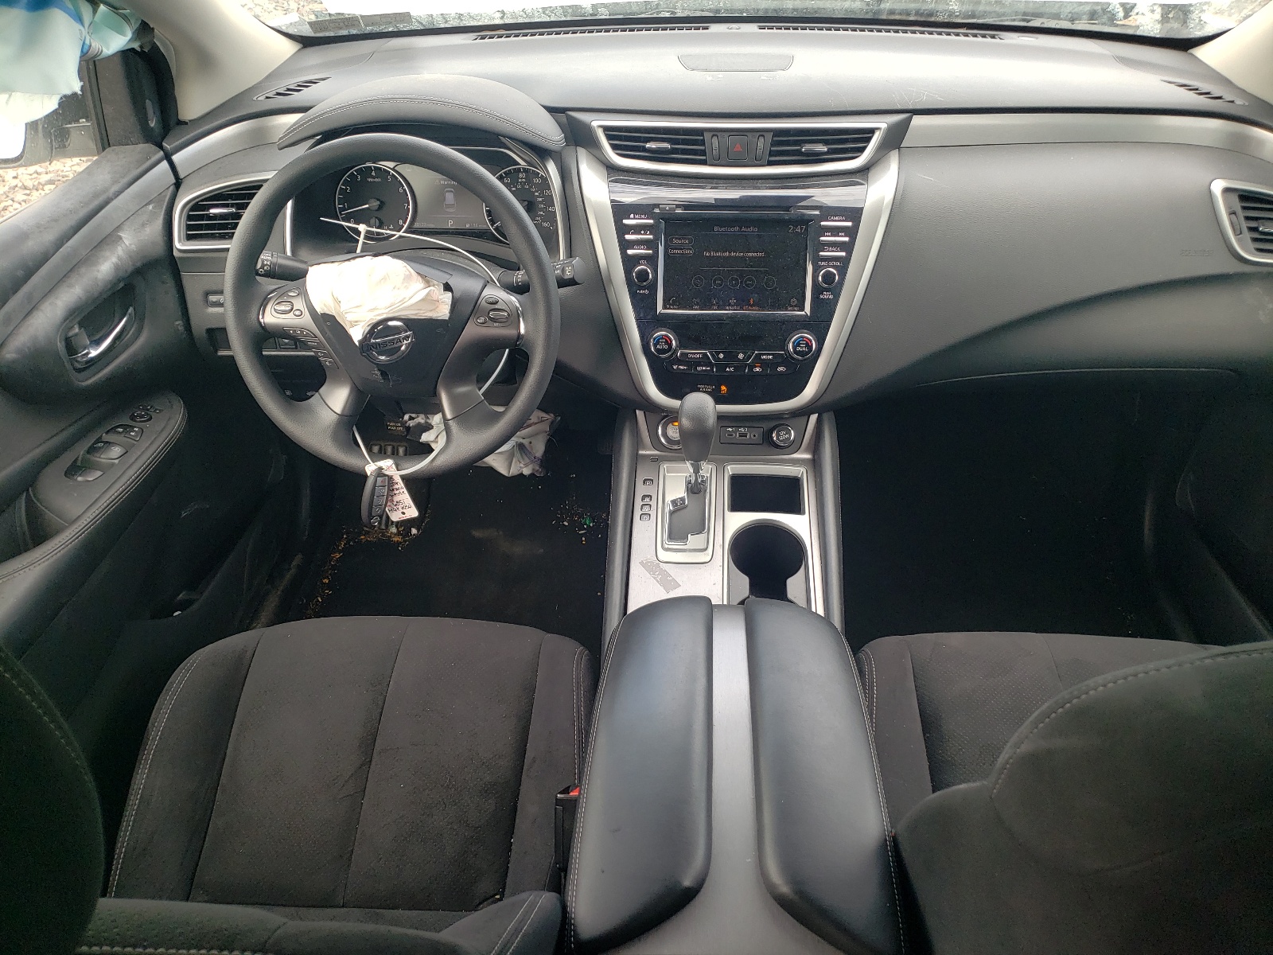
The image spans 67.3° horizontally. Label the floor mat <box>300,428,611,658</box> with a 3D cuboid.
[{"bbox_3d":[-0.278,0.112,1.645,0.507,0.051,0.690,2,38,3],"label":"floor mat"}]

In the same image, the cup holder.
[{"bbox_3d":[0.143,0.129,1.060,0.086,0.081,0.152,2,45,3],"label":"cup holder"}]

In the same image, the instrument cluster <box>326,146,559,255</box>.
[{"bbox_3d":[-0.254,-0.365,1.269,0.312,0.136,0.081,2,14,3],"label":"instrument cluster"}]

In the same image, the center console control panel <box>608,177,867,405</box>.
[{"bbox_3d":[0.122,-0.227,1.185,0.310,0.274,0.051,2,11,3],"label":"center console control panel"}]

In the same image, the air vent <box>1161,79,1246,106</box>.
[{"bbox_3d":[0.726,-0.487,1.227,0.030,0.020,0.125,-17,40,-20],"label":"air vent"}]

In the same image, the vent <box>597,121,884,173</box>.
[{"bbox_3d":[0.126,-0.401,1.161,0.340,0.063,0.051,2,18,3],"label":"vent"}]

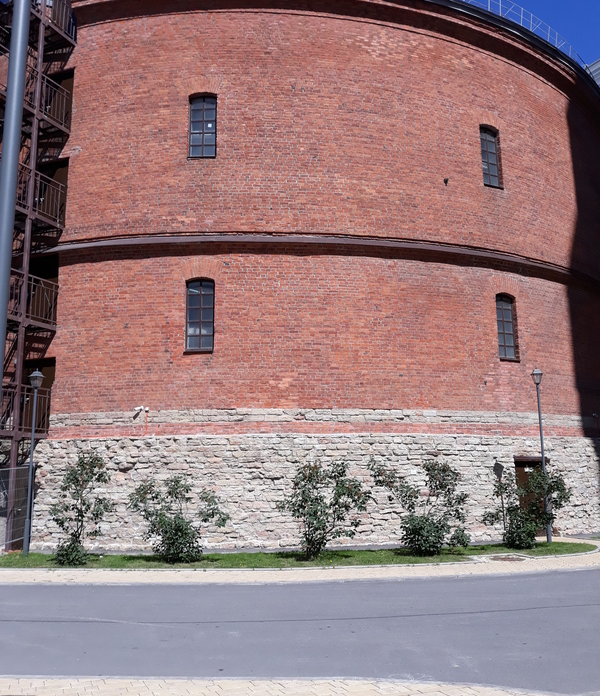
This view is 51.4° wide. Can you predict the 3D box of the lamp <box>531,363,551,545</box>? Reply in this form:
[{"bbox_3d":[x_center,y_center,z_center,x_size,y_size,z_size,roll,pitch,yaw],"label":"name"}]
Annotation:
[{"bbox_3d":[6.054,2.627,15.539,0.360,4.290,0.360,-4,-11,21],"label":"lamp"}]

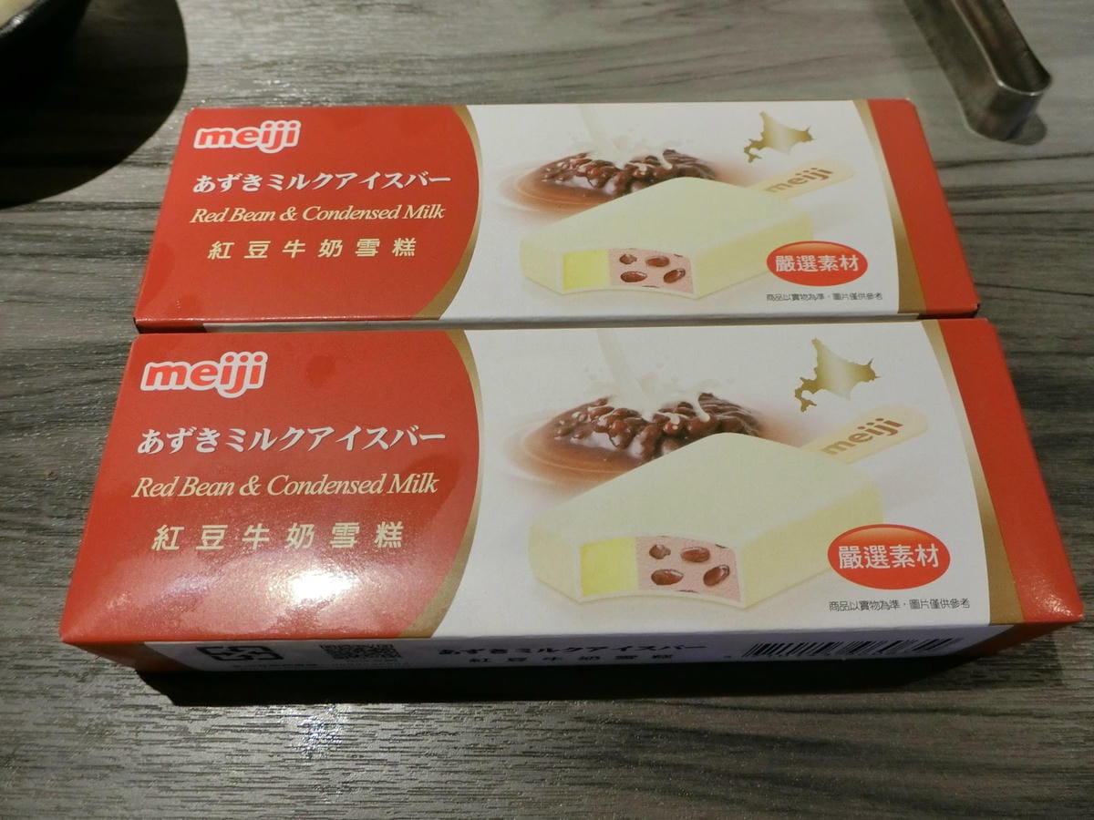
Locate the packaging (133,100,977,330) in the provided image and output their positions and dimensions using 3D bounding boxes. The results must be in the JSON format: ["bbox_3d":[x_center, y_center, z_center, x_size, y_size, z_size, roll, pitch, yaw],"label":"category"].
[{"bbox_3d":[0.002,-0.035,0.169,0.155,0.028,0.054,-1,63,-1],"label":"packaging"}]

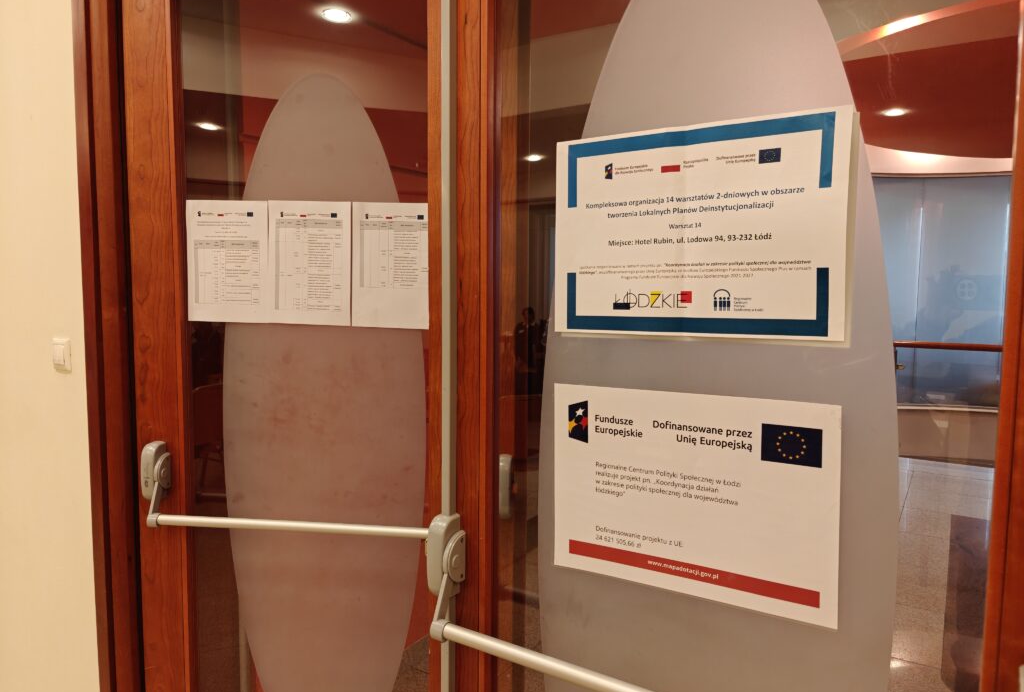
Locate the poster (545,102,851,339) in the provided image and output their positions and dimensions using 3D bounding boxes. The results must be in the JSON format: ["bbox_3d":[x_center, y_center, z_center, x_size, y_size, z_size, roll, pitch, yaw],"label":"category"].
[{"bbox_3d":[0.248,-0.162,0.974,0.420,0.297,0.008,3,5,32],"label":"poster"}]

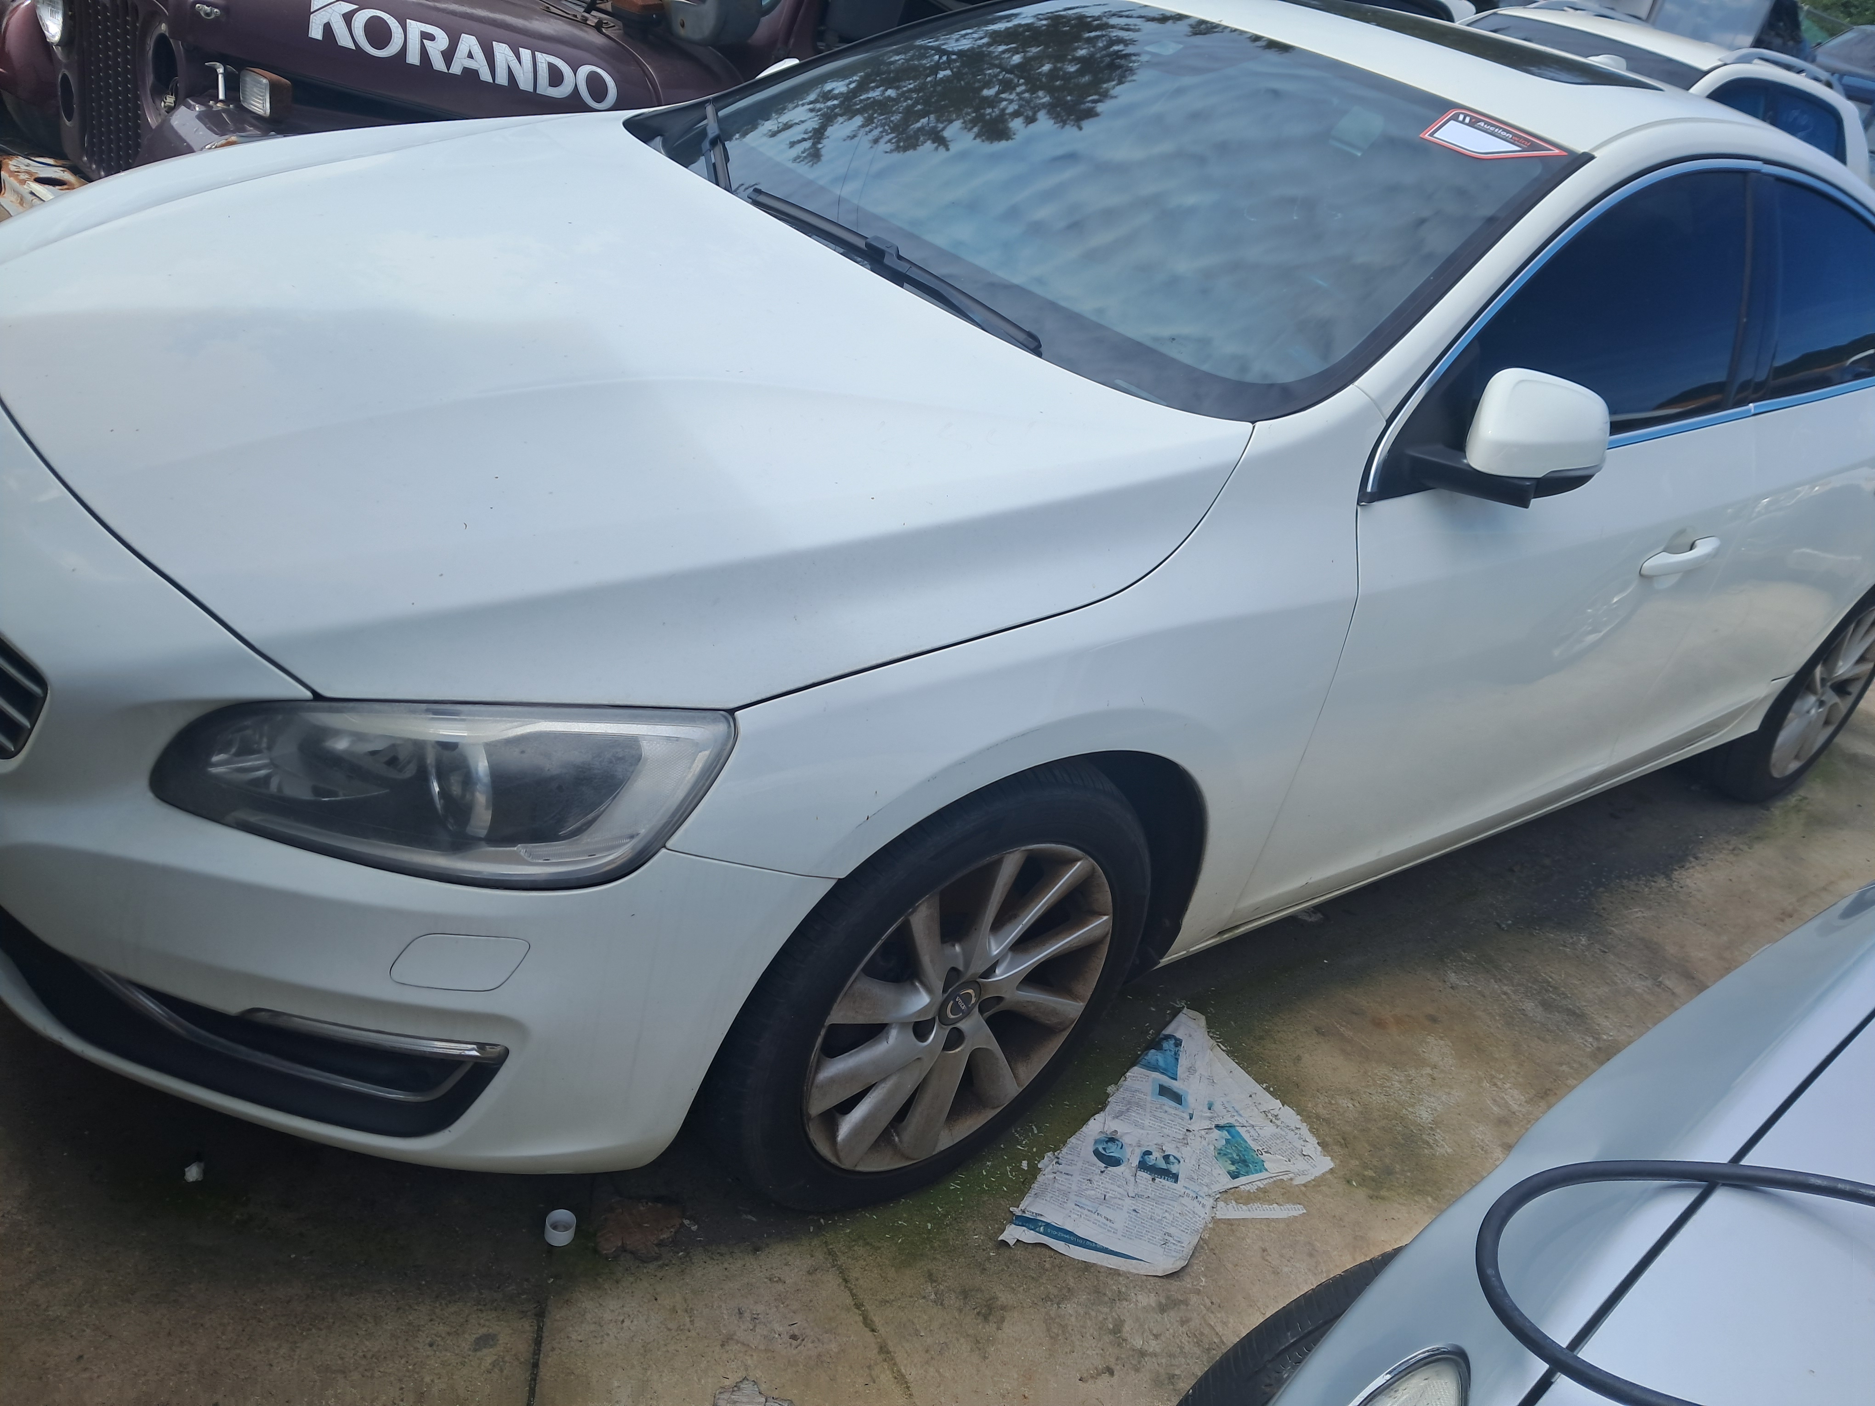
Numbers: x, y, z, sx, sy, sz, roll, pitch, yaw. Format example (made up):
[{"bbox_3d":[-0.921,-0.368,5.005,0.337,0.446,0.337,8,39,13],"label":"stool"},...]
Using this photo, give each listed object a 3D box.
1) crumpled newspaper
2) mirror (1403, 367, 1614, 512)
[{"bbox_3d":[0.362,0.636,2.051,0.325,0.030,0.645,27,29,25],"label":"crumpled newspaper"},{"bbox_3d":[0.745,-0.337,1.866,0.165,0.175,0.210,-11,35,-39],"label":"mirror"}]

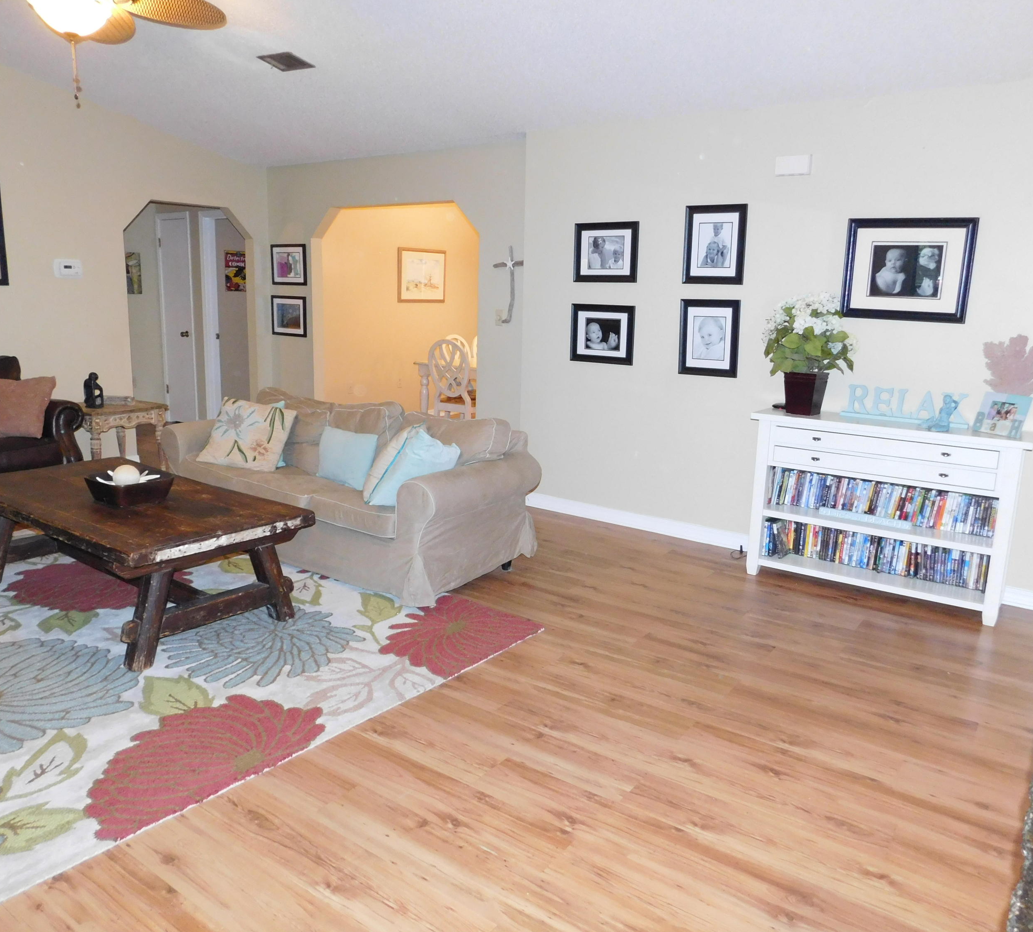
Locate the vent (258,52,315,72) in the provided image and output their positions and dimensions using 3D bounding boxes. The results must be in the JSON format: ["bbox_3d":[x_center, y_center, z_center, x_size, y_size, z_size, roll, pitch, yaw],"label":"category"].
[{"bbox_3d":[-1.339,-2.353,4.815,0.275,0.025,0.205,10,4,36],"label":"vent"}]

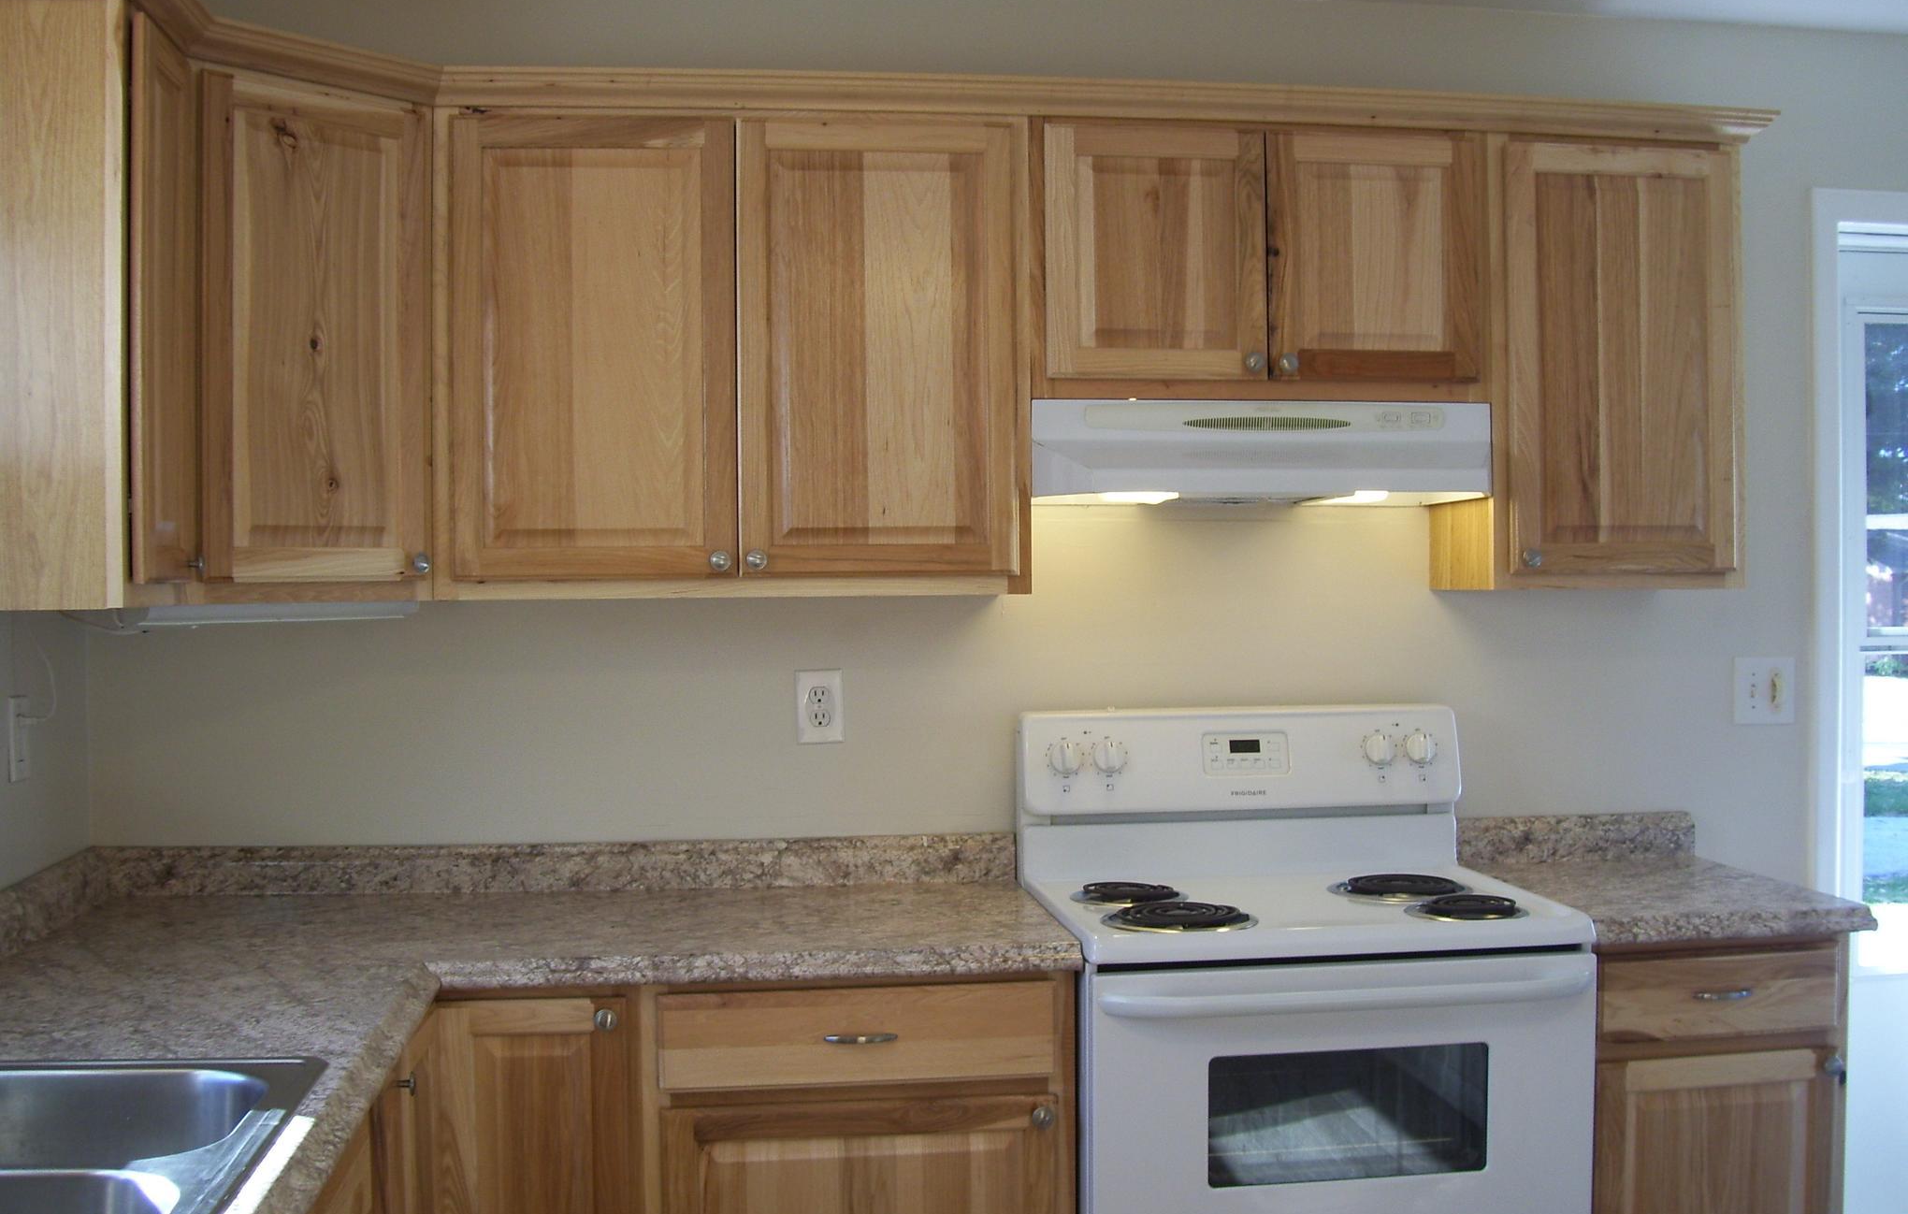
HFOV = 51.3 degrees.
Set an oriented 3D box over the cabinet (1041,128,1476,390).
[{"bbox_3d":[0.478,-0.550,3.288,0.752,0.447,0.318,-1,0,-8],"label":"cabinet"}]

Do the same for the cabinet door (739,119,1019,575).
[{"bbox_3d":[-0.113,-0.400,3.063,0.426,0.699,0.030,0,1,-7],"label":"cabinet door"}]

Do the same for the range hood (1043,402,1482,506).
[{"bbox_3d":[0.489,-0.250,3.230,0.760,0.153,0.445,-1,0,-8],"label":"range hood"}]

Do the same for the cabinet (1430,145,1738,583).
[{"bbox_3d":[1.062,-0.400,3.365,0.445,0.745,0.318,-1,0,-8],"label":"cabinet"}]

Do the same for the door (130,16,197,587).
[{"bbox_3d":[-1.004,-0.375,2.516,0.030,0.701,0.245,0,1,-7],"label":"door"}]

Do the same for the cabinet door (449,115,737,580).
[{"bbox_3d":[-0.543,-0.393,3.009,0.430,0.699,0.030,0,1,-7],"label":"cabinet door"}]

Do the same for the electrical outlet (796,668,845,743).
[{"bbox_3d":[-0.226,0.170,3.362,0.078,0.124,0.009,-1,0,-8],"label":"electrical outlet"}]

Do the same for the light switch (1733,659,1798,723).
[{"bbox_3d":[1.462,0.152,3.576,0.123,0.122,0.013,-1,0,-8],"label":"light switch"}]

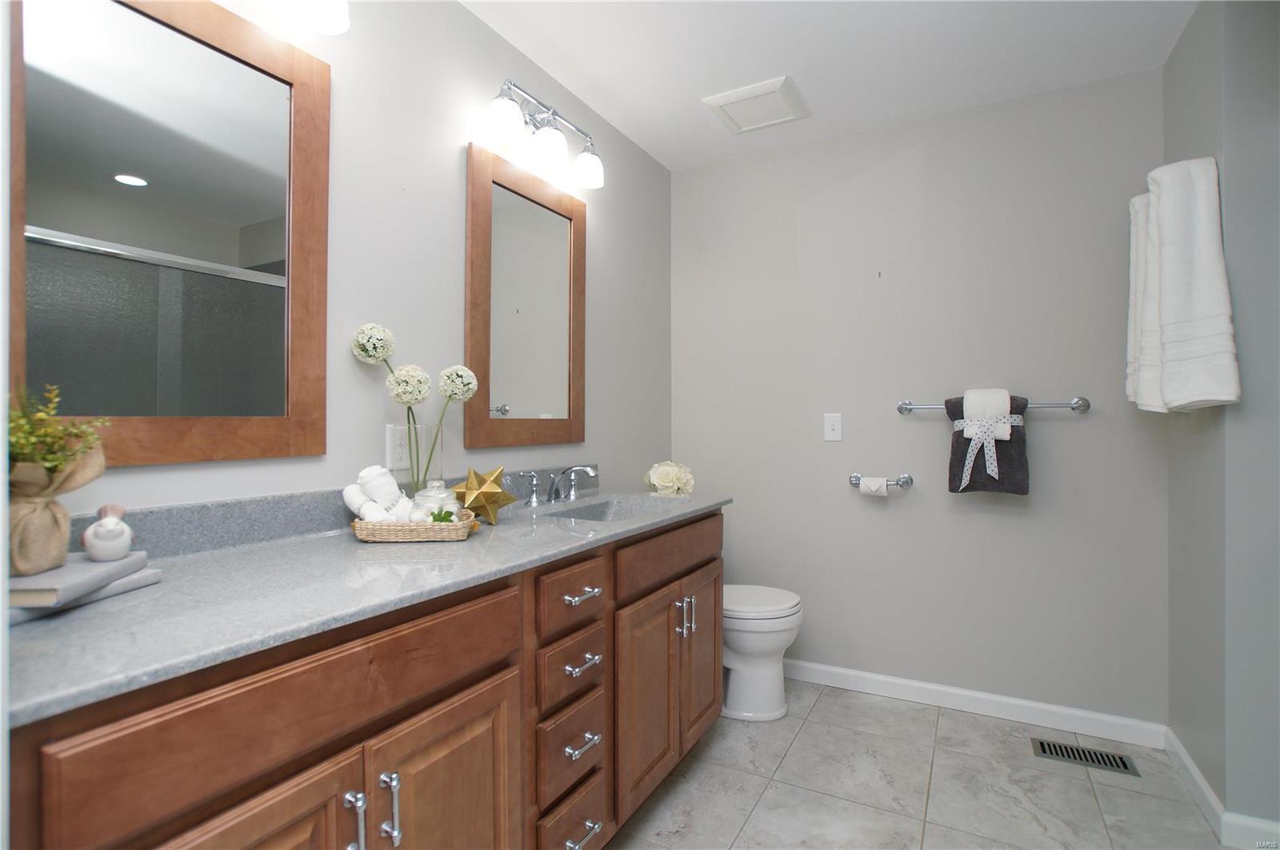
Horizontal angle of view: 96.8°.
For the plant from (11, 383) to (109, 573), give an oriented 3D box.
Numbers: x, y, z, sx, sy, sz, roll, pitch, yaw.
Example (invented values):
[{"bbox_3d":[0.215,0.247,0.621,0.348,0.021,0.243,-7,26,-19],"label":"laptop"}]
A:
[{"bbox_3d":[-0.910,0.078,0.865,0.175,0.280,0.170,0,0,-45],"label":"plant"}]

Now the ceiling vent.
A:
[{"bbox_3d":[0.477,-1.275,2.285,0.325,0.024,0.325,0,0,26],"label":"ceiling vent"}]

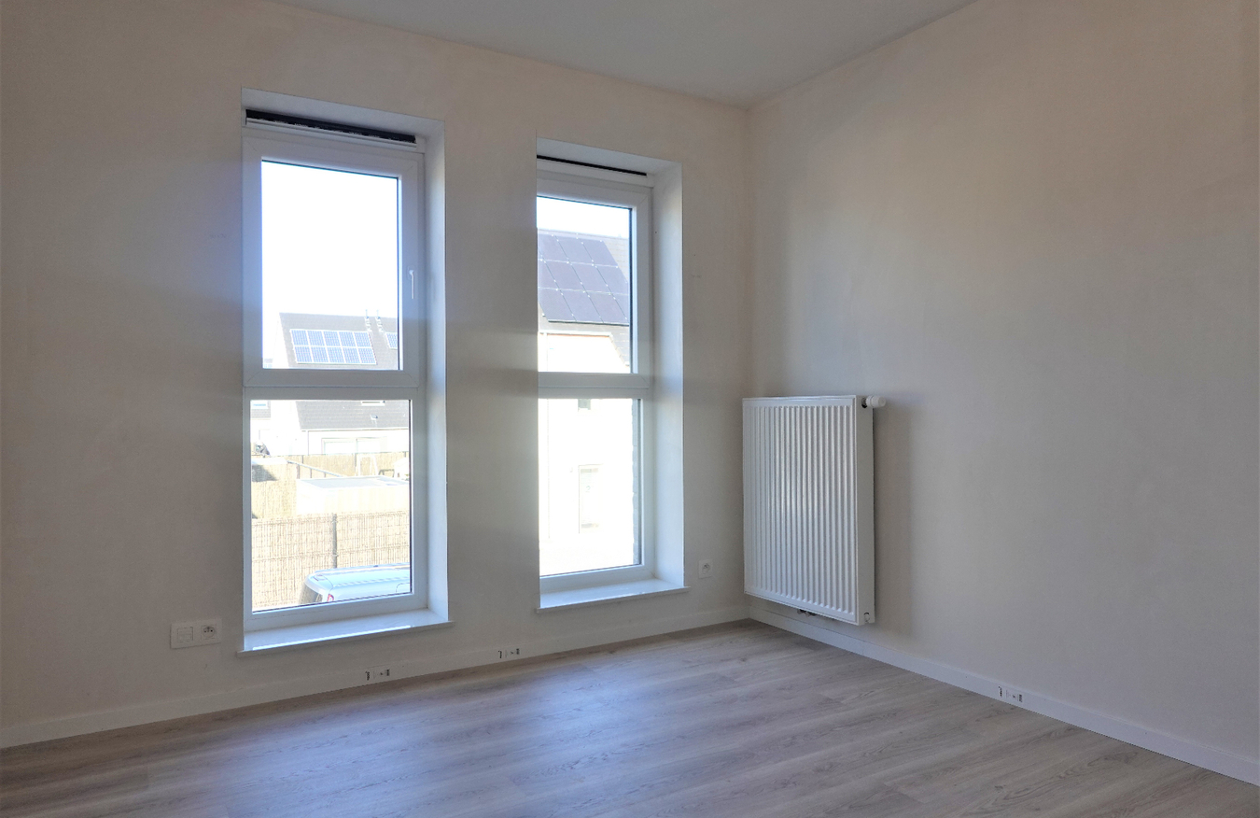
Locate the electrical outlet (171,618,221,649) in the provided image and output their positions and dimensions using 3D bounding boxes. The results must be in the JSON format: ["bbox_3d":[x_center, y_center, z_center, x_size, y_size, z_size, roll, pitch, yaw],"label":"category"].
[{"bbox_3d":[-1.475,0.764,2.858,0.154,0.086,0.012,0,0,-31],"label":"electrical outlet"}]

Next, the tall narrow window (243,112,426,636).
[{"bbox_3d":[-1.182,-0.120,3.365,0.735,1.923,0.080,0,0,-31],"label":"tall narrow window"}]

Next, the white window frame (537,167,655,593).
[{"bbox_3d":[-0.211,-0.123,3.952,0.735,1.915,0.080,0,0,-31],"label":"white window frame"}]

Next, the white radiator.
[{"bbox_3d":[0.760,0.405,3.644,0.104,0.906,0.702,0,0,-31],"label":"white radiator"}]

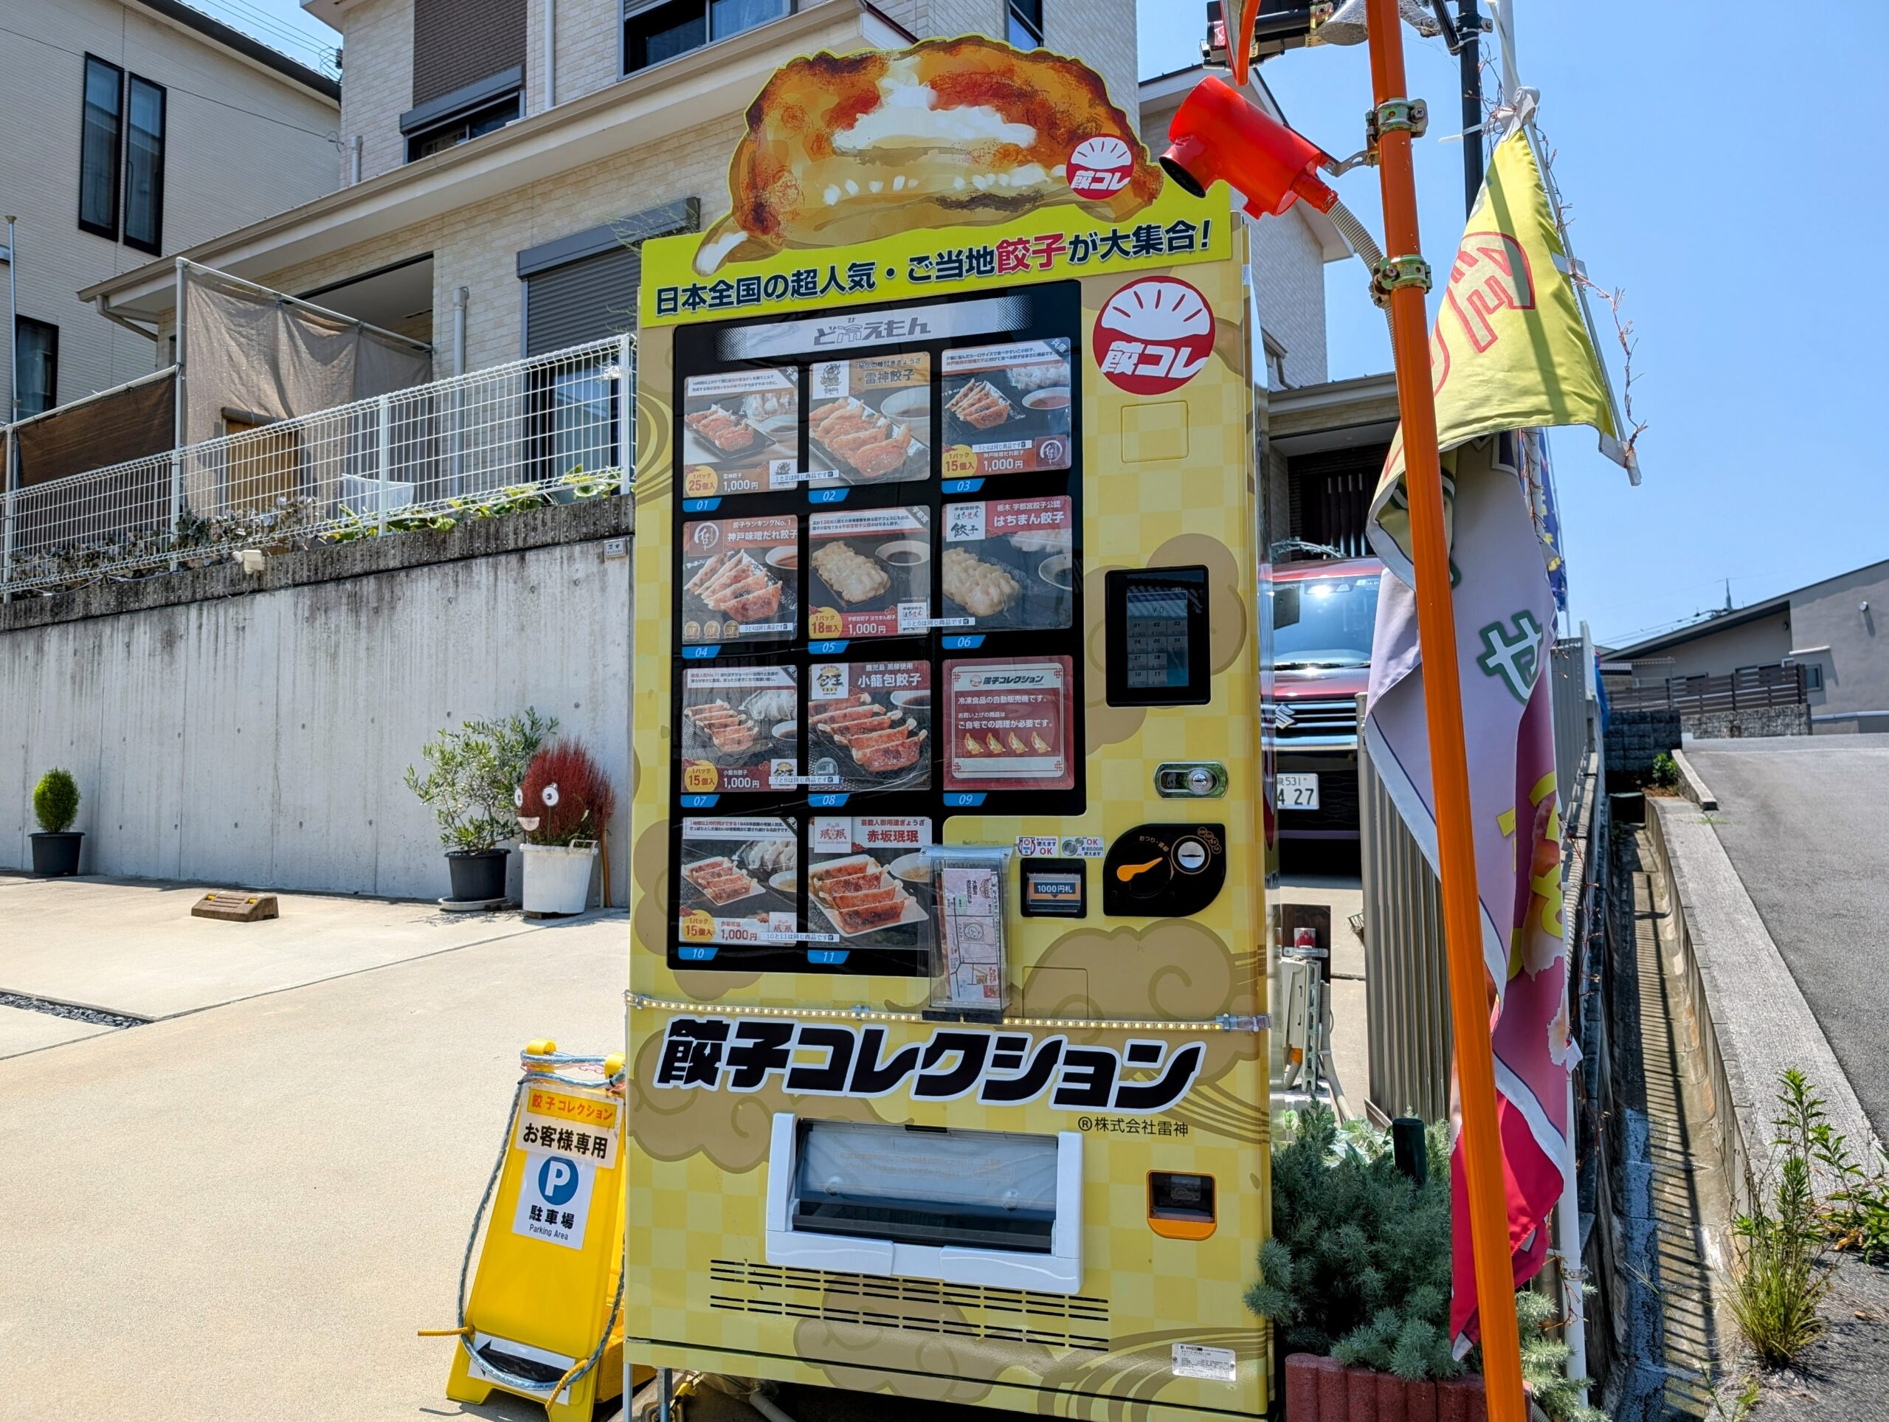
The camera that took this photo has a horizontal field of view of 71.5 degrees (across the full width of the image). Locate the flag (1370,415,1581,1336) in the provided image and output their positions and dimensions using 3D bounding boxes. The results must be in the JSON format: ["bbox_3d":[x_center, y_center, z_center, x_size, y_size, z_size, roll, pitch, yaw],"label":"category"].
[{"bbox_3d":[0.821,0.274,2.040,0.310,1.380,0.190,-2,-5,20],"label":"flag"}]

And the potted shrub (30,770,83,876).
[{"bbox_3d":[-5.618,0.705,8.300,0.340,0.670,0.340,-3,-5,29],"label":"potted shrub"}]

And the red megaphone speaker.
[{"bbox_3d":[0.462,-0.856,1.980,0.260,0.150,0.115,35,-20,13],"label":"red megaphone speaker"}]

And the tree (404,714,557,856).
[{"bbox_3d":[-2.219,0.334,6.250,0.690,0.670,0.600,-3,-5,29],"label":"tree"}]

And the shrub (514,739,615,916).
[{"bbox_3d":[-1.724,0.532,5.950,0.440,0.800,0.430,-3,-5,29],"label":"shrub"}]

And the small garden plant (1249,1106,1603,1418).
[{"bbox_3d":[0.792,0.914,2.170,0.530,0.470,0.450,-2,-4,14],"label":"small garden plant"}]

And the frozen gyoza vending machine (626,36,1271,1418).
[{"bbox_3d":[0.069,0.042,2.450,1.035,2.282,0.770,-2,-4,17],"label":"frozen gyoza vending machine"}]

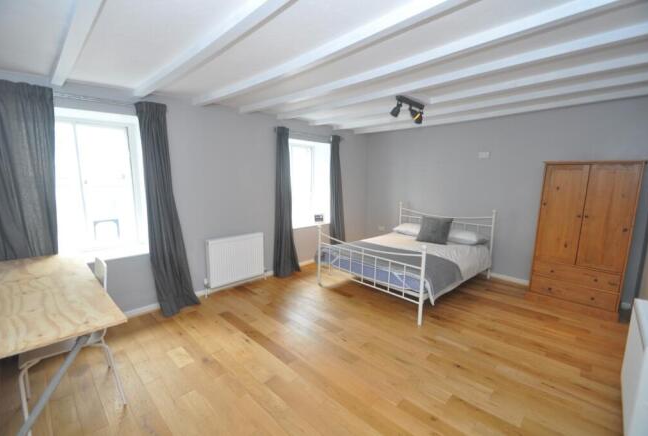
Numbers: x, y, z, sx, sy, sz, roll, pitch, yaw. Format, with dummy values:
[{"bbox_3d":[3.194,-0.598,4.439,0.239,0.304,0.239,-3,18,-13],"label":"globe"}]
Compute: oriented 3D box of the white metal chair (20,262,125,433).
[{"bbox_3d":[-1.682,0.796,1.803,0.471,0.902,0.461,-8,12,-44],"label":"white metal chair"}]

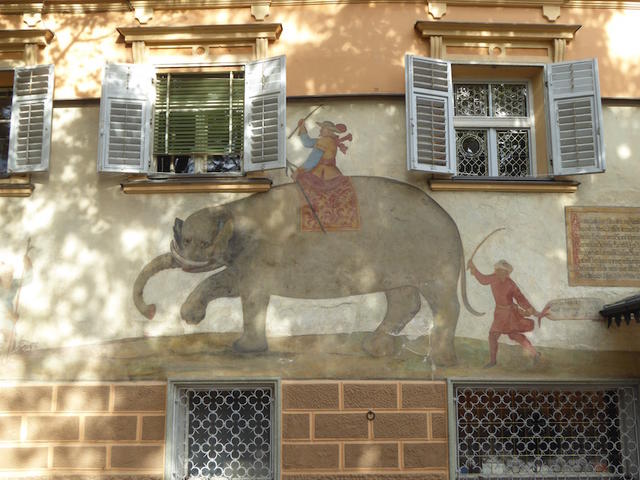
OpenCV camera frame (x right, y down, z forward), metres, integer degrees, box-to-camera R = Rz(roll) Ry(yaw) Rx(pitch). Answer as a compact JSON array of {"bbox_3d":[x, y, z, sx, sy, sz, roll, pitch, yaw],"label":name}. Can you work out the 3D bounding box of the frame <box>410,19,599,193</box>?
[{"bbox_3d":[2.023,-1.459,9.466,2.036,1.892,0.306,0,-10,-2],"label":"frame"}]

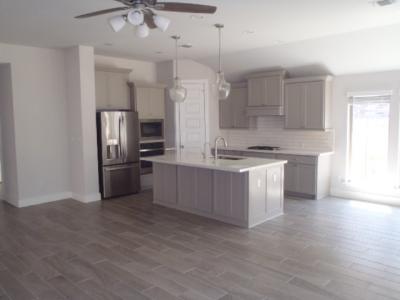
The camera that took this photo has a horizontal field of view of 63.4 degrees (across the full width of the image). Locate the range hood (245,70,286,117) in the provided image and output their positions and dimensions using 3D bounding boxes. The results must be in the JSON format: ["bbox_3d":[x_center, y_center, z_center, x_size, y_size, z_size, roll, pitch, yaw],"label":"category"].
[{"bbox_3d":[1.585,-1.272,7.452,0.971,0.975,0.454,4,7,43],"label":"range hood"}]

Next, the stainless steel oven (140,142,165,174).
[{"bbox_3d":[-1.322,0.177,7.920,0.600,0.740,0.760,4,7,43],"label":"stainless steel oven"}]

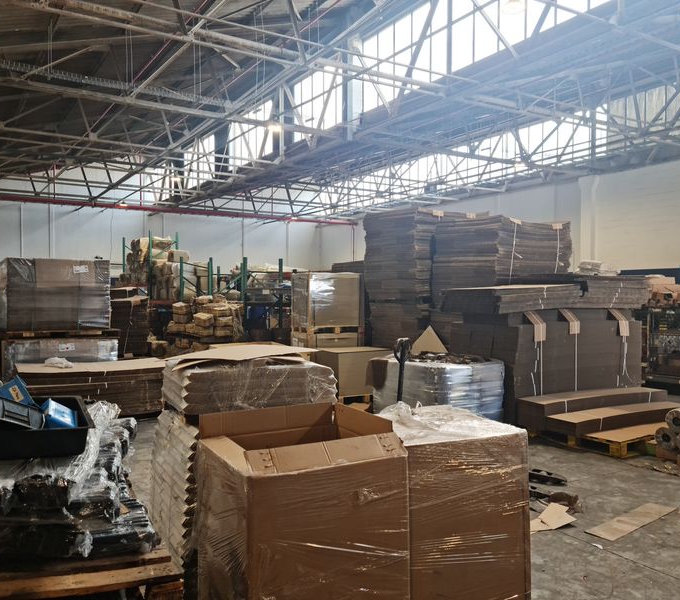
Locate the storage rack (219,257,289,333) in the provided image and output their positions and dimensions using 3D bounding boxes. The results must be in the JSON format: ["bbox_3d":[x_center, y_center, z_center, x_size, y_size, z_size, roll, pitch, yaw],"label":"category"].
[{"bbox_3d":[-2.425,0.178,16.380,1.080,2.430,2.100,0,1,-32],"label":"storage rack"}]

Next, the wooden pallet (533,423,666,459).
[{"bbox_3d":[2.862,1.413,6.664,1.200,0.145,1.100,0,1,-32],"label":"wooden pallet"}]

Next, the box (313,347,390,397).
[{"bbox_3d":[0.183,1.014,9.000,0.890,0.600,0.680,0,1,-32],"label":"box"}]

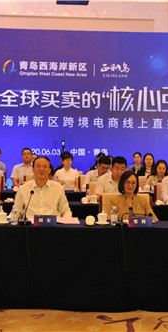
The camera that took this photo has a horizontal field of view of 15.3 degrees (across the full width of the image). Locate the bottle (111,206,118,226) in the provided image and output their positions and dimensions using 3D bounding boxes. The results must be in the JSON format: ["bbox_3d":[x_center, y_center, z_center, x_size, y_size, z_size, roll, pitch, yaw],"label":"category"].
[{"bbox_3d":[0.278,0.444,5.612,0.062,0.178,0.062,1,3,-1],"label":"bottle"}]

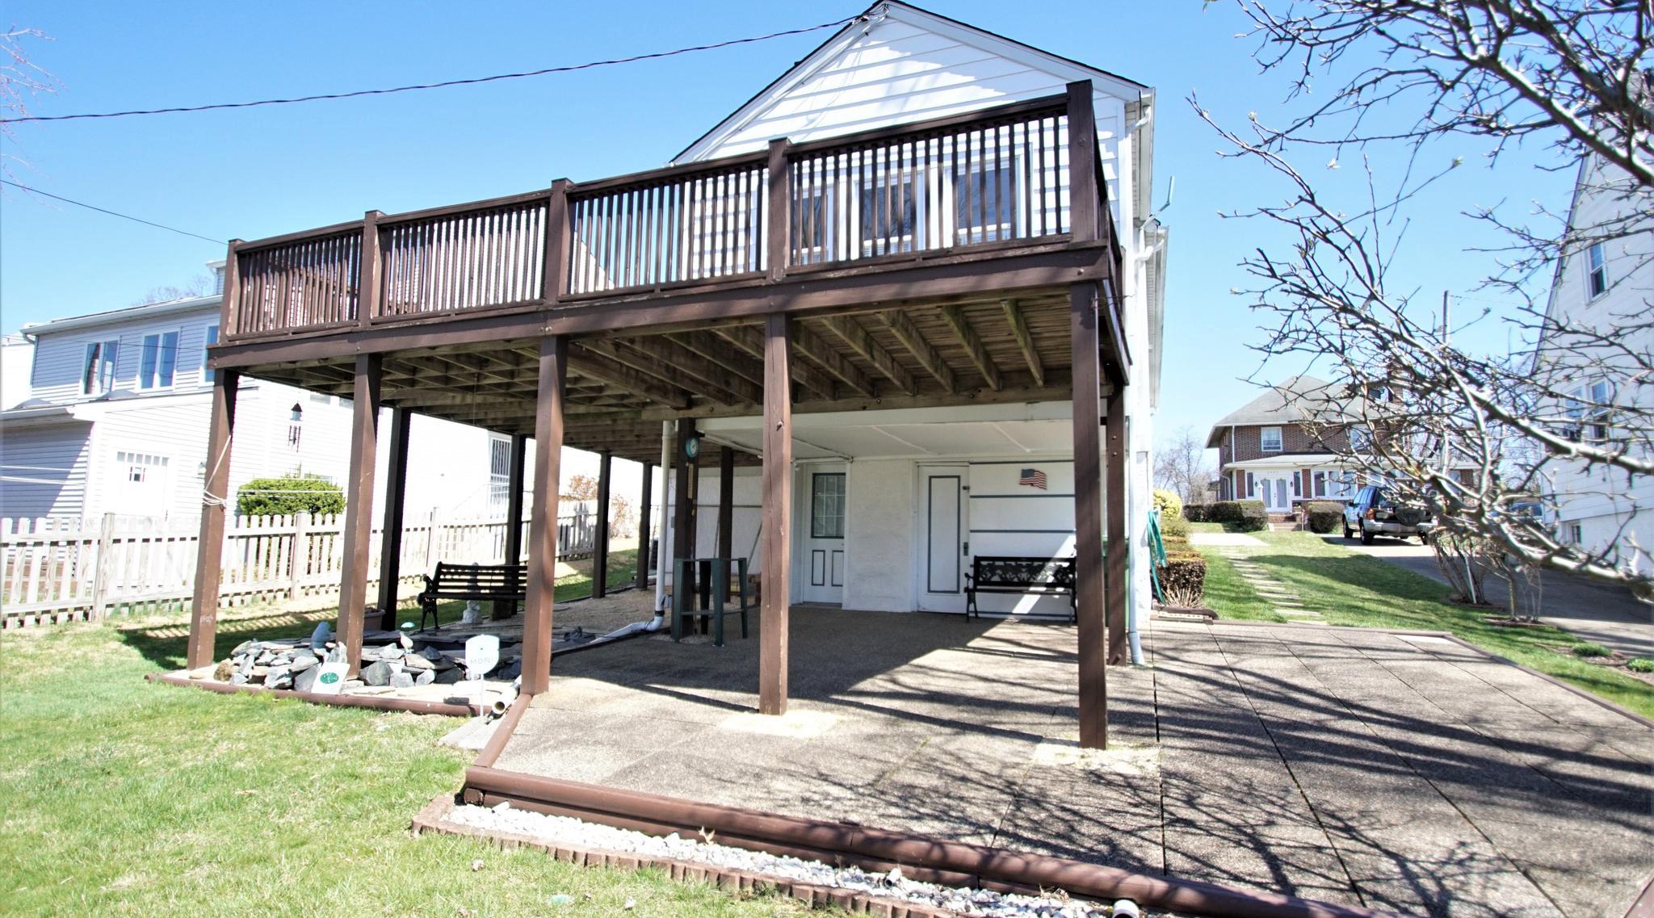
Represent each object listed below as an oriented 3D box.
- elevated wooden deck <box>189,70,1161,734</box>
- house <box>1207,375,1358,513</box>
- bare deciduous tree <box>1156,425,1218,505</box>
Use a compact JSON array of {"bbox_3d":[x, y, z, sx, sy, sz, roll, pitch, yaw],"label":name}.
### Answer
[{"bbox_3d":[-0.746,0.182,8.762,7.751,3.768,7.636,-1,-7,21],"label":"elevated wooden deck"},{"bbox_3d":[31.558,-0.521,47.640,11.892,10.220,12.600,-2,-7,23],"label":"house"},{"bbox_3d":[28.100,0.950,58.000,5.400,7.600,5.200,-1,-7,21],"label":"bare deciduous tree"}]

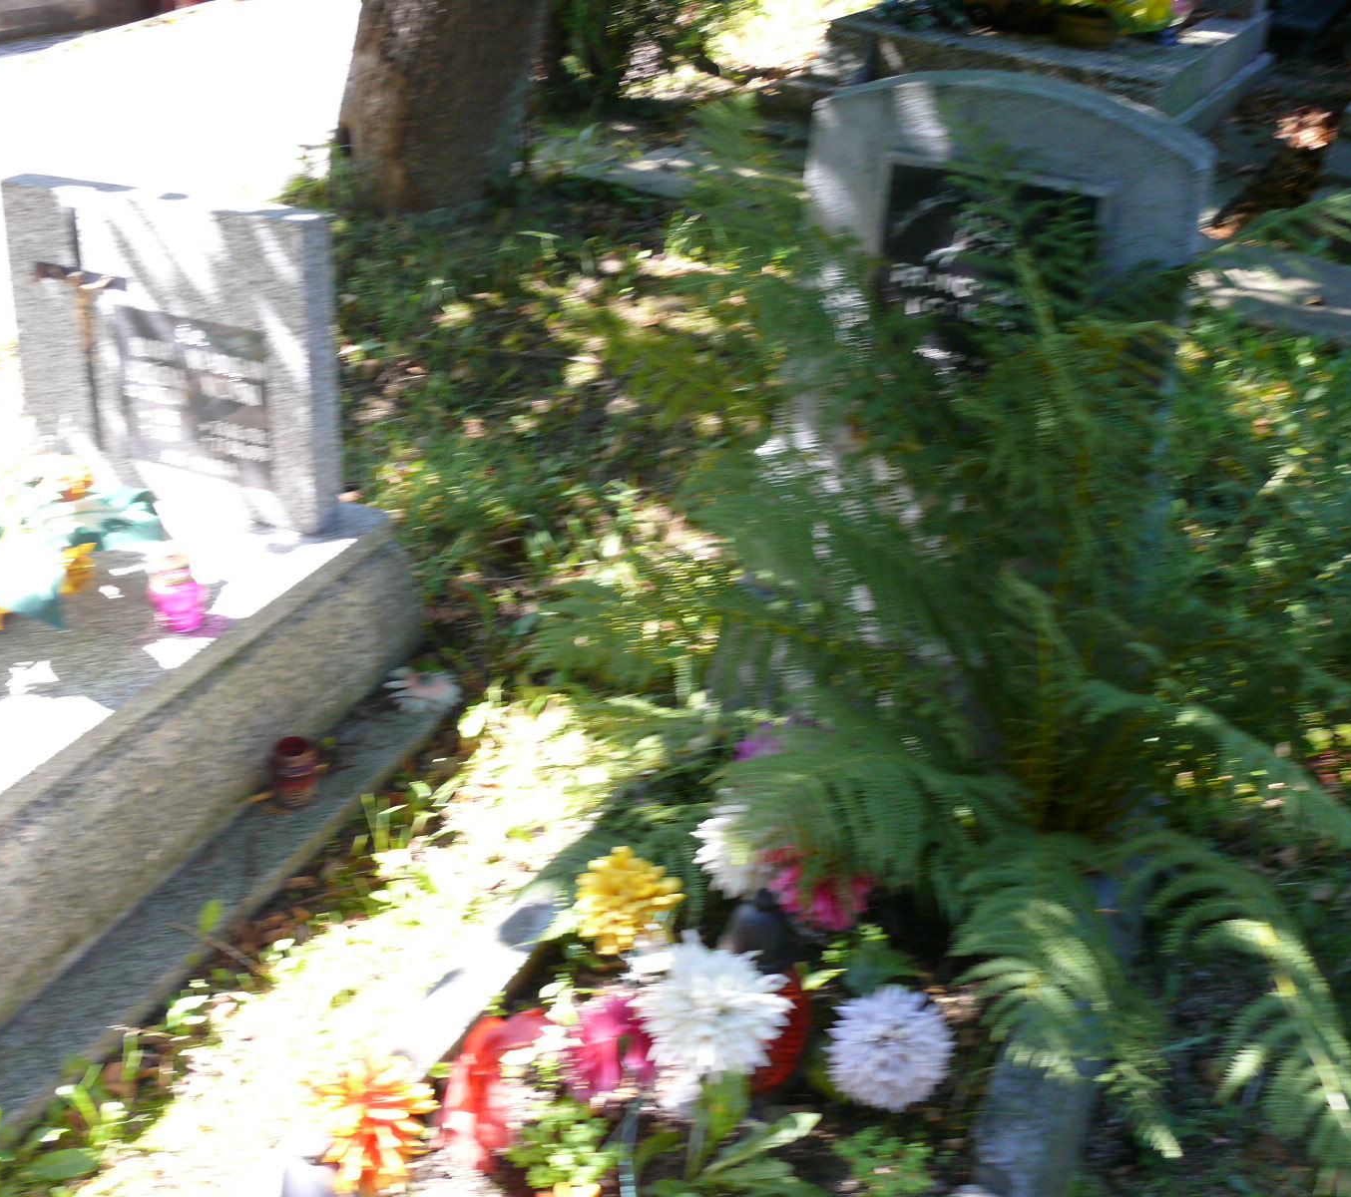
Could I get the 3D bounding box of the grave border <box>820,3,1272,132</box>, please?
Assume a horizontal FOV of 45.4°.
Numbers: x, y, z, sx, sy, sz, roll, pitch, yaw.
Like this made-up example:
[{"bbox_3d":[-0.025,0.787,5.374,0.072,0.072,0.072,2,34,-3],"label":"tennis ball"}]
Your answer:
[{"bbox_3d":[1.601,-2.271,6.693,1.334,0.249,2.160,18,32,22],"label":"grave border"}]

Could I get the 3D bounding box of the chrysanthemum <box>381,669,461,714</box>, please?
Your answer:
[{"bbox_3d":[-0.405,0.147,2.587,0.118,0.038,0.118,18,32,22],"label":"chrysanthemum"}]

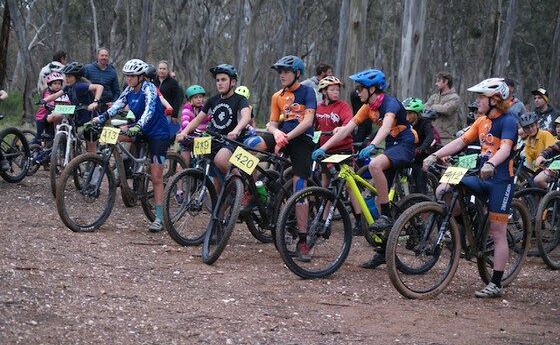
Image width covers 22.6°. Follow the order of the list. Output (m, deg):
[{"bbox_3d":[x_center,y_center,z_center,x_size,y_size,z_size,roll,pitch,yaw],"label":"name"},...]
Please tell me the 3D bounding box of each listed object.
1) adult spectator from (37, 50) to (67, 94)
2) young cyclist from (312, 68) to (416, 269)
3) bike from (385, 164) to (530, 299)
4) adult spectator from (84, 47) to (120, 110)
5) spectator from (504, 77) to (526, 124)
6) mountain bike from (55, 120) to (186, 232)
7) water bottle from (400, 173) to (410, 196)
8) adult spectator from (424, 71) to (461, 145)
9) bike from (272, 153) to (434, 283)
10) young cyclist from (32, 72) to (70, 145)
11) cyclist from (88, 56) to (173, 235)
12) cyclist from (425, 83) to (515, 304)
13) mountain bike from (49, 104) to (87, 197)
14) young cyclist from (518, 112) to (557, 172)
[{"bbox_3d":[-3.083,-0.823,19.000,0.360,1.640,0.500,2,5,-35],"label":"adult spectator"},{"bbox_3d":[0.719,-0.020,11.650,0.820,1.670,0.600,-1,6,-38],"label":"young cyclist"},{"bbox_3d":[1.470,0.443,10.989,0.750,1.030,1.906,8,5,40],"label":"bike"},{"bbox_3d":[-2.419,-0.815,19.000,0.550,1.770,0.360,3,5,6],"label":"adult spectator"},{"bbox_3d":[2.853,-0.300,17.500,0.520,1.760,0.360,6,5,30],"label":"spectator"},{"bbox_3d":[-1.448,0.043,13.284,0.740,1.000,1.914,7,5,32],"label":"mountain bike"},{"bbox_3d":[1.269,0.127,14.200,0.074,0.210,0.074,-12,34,9],"label":"water bottle"},{"bbox_3d":[1.944,-0.338,17.300,0.420,1.780,0.520,2,5,-38],"label":"adult spectator"},{"bbox_3d":[0.731,0.349,11.479,1.893,1.020,0.750,1,5,-43],"label":"bike"},{"bbox_3d":[-2.800,-0.610,17.100,0.450,1.250,0.500,0,5,-34],"label":"young cyclist"},{"bbox_3d":[-1.420,-0.260,13.400,0.580,1.620,0.710,5,5,27],"label":"cyclist"},{"bbox_3d":[1.531,0.120,11.150,0.560,1.700,0.730,7,6,41],"label":"cyclist"},{"bbox_3d":[-2.421,-0.261,16.192,0.680,1.030,1.836,5,4,2],"label":"mountain bike"},{"bbox_3d":[2.703,0.090,14.600,0.520,1.380,0.680,6,5,33],"label":"young cyclist"}]

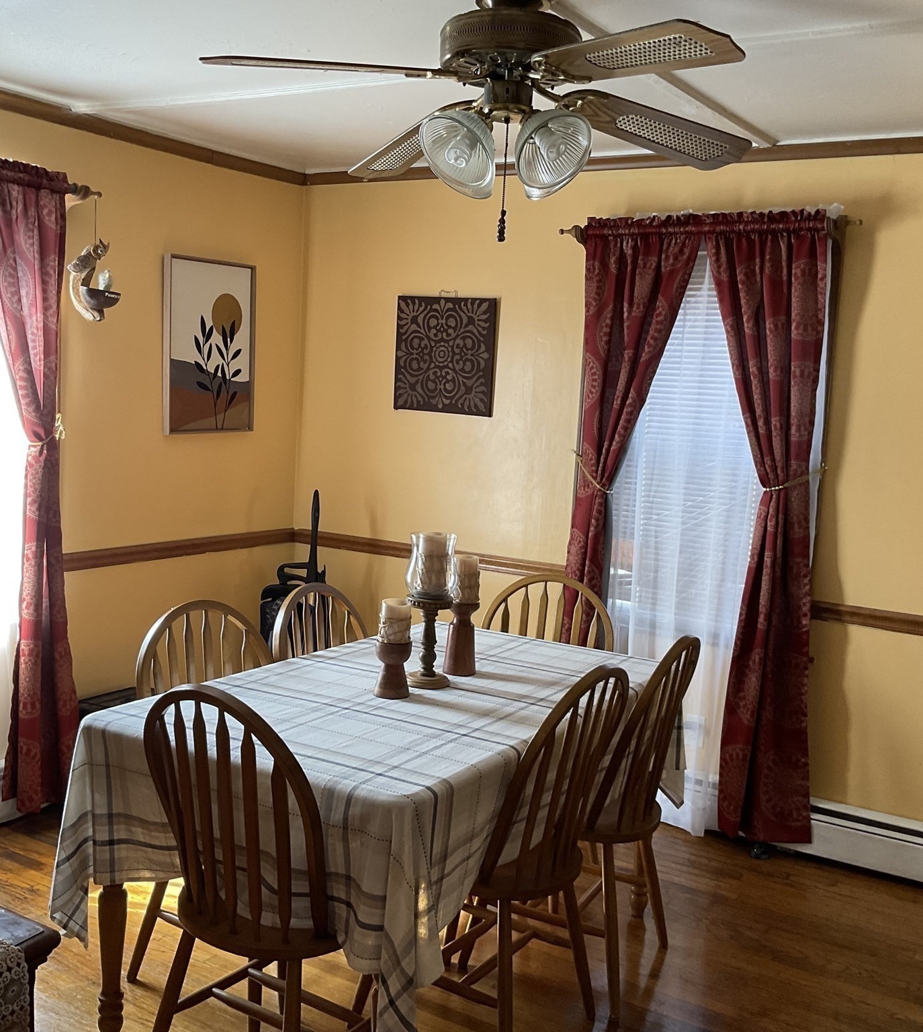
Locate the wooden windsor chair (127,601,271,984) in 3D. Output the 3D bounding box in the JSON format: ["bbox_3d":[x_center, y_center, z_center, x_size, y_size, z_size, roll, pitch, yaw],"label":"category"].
[{"bbox_3d":[-0.529,0.728,3.022,0.520,0.960,0.470,7,8,30],"label":"wooden windsor chair"}]

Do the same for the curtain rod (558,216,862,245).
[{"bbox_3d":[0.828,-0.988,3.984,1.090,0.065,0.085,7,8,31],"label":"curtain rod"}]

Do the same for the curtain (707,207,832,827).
[{"bbox_3d":[1.013,0.057,3.901,0.530,2.130,0.150,7,8,30],"label":"curtain"}]

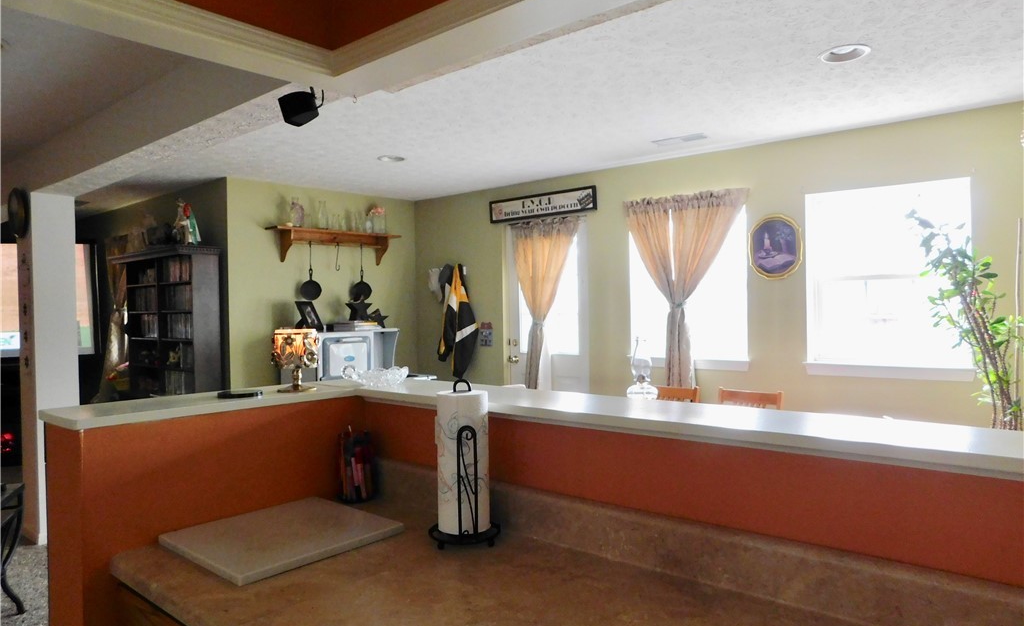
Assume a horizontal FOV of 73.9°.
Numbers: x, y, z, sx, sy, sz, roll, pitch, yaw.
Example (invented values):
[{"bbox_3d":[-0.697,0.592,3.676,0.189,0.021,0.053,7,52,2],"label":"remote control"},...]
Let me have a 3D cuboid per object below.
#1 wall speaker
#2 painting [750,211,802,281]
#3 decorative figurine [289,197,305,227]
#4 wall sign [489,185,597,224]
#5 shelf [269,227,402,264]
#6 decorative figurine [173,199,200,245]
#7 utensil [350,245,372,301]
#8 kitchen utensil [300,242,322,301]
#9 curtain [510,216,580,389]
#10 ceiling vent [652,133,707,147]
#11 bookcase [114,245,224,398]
[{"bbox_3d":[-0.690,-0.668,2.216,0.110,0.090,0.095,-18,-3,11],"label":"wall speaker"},{"bbox_3d":[1.721,-0.433,4.430,0.340,0.420,0.030,-1,1,41],"label":"painting"},{"bbox_3d":[-1.790,-0.829,5.651,0.110,0.250,0.110,-1,1,41],"label":"decorative figurine"},{"bbox_3d":[0.236,-0.898,5.700,1.130,0.185,0.030,-1,1,41],"label":"wall sign"},{"bbox_3d":[-1.520,-0.574,5.959,0.180,0.285,1.275,-1,1,41],"label":"shelf"},{"bbox_3d":[-2.579,-0.690,5.394,0.200,0.380,0.150,-1,1,41],"label":"decorative figurine"},{"bbox_3d":[-1.372,-0.358,6.197,0.050,0.515,0.195,-1,1,41],"label":"utensil"},{"bbox_3d":[-1.719,-0.353,5.795,0.050,0.510,0.190,-1,1,41],"label":"kitchen utensil"},{"bbox_3d":[0.278,0.048,5.614,0.690,1.600,0.090,-1,1,41],"label":"curtain"},{"bbox_3d":[1.078,-1.113,4.384,0.340,0.020,0.130,-1,1,41],"label":"ceiling vent"},{"bbox_3d":[-2.905,0.442,5.696,1.360,1.877,0.330,-1,1,41],"label":"bookcase"}]

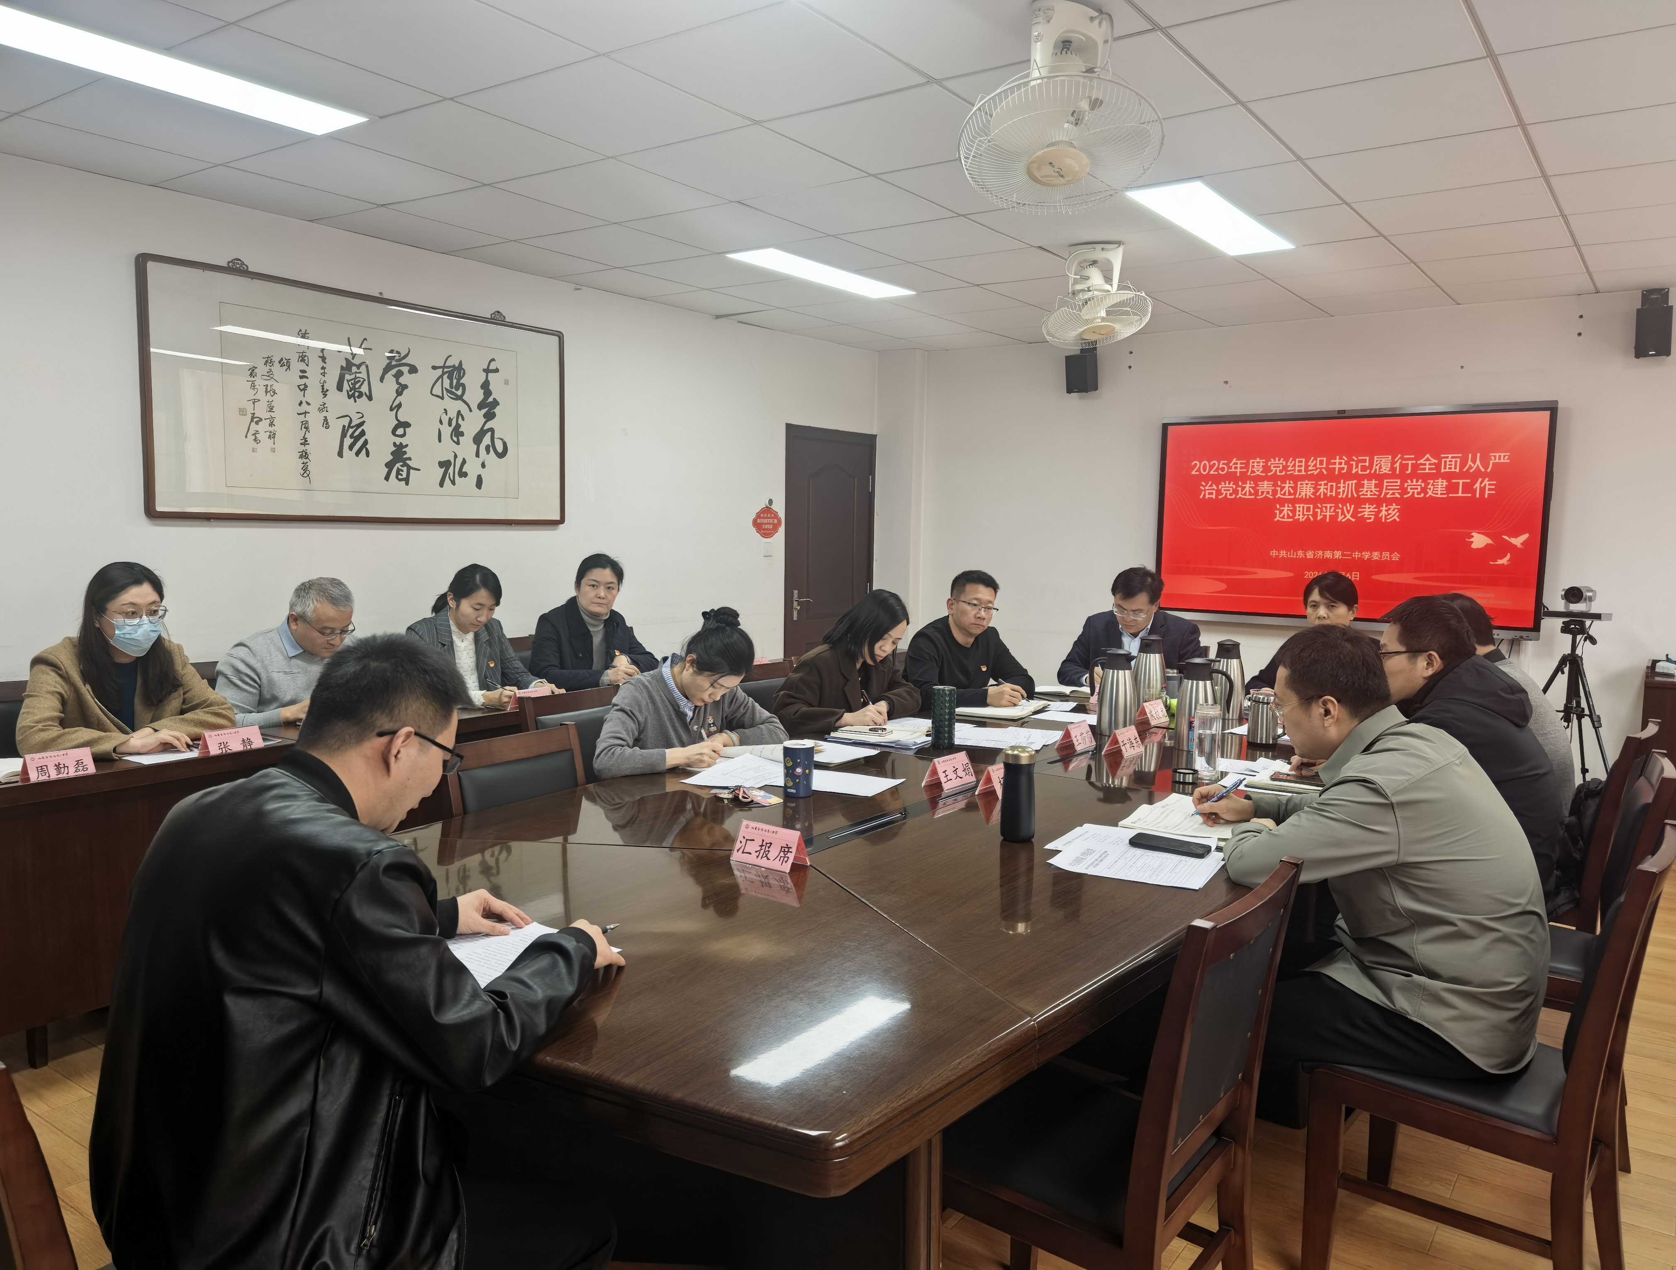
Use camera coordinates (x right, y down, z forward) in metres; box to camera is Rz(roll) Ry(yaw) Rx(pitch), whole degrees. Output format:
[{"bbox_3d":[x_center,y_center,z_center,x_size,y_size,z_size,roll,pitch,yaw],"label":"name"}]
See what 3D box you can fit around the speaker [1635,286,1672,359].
[{"bbox_3d":[3.760,-1.421,5.415,0.145,0.300,0.200,5,7,35],"label":"speaker"}]

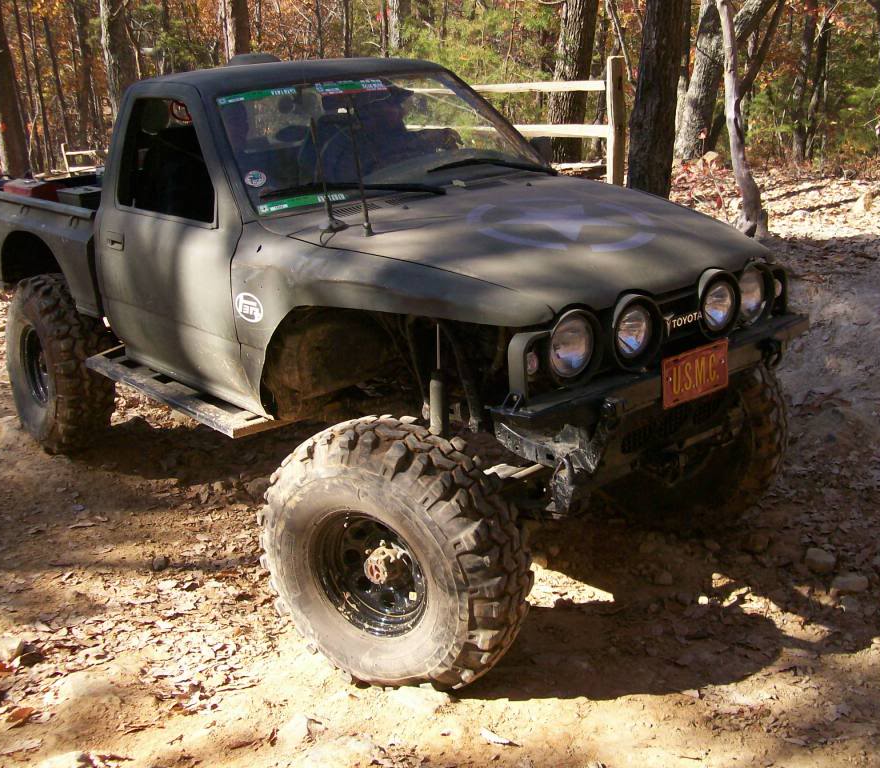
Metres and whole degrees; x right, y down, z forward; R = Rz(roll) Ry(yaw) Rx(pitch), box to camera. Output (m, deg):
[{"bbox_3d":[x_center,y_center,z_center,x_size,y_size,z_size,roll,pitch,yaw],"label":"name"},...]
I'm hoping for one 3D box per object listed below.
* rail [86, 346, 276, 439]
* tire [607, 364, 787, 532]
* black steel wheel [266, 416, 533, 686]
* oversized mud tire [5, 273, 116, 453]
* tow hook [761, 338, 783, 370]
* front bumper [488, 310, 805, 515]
[{"bbox_3d":[-1.036,0.016,4.215,0.230,0.055,1.320,-18,23,-36],"label":"rail"},{"bbox_3d":[0.915,0.153,4.180,0.860,0.860,0.285,14,25,41],"label":"tire"},{"bbox_3d":[-0.153,0.522,3.203,0.860,0.860,0.285,9,24,31],"label":"black steel wheel"},{"bbox_3d":[-1.854,-0.103,5.192,0.285,0.860,0.860,-11,20,-38],"label":"oversized mud tire"},{"bbox_3d":[1.067,-0.099,3.438,0.050,0.090,0.070,-18,23,-36],"label":"tow hook"},{"bbox_3d":[0.680,0.041,3.315,1.380,0.310,0.250,-18,23,-36],"label":"front bumper"}]

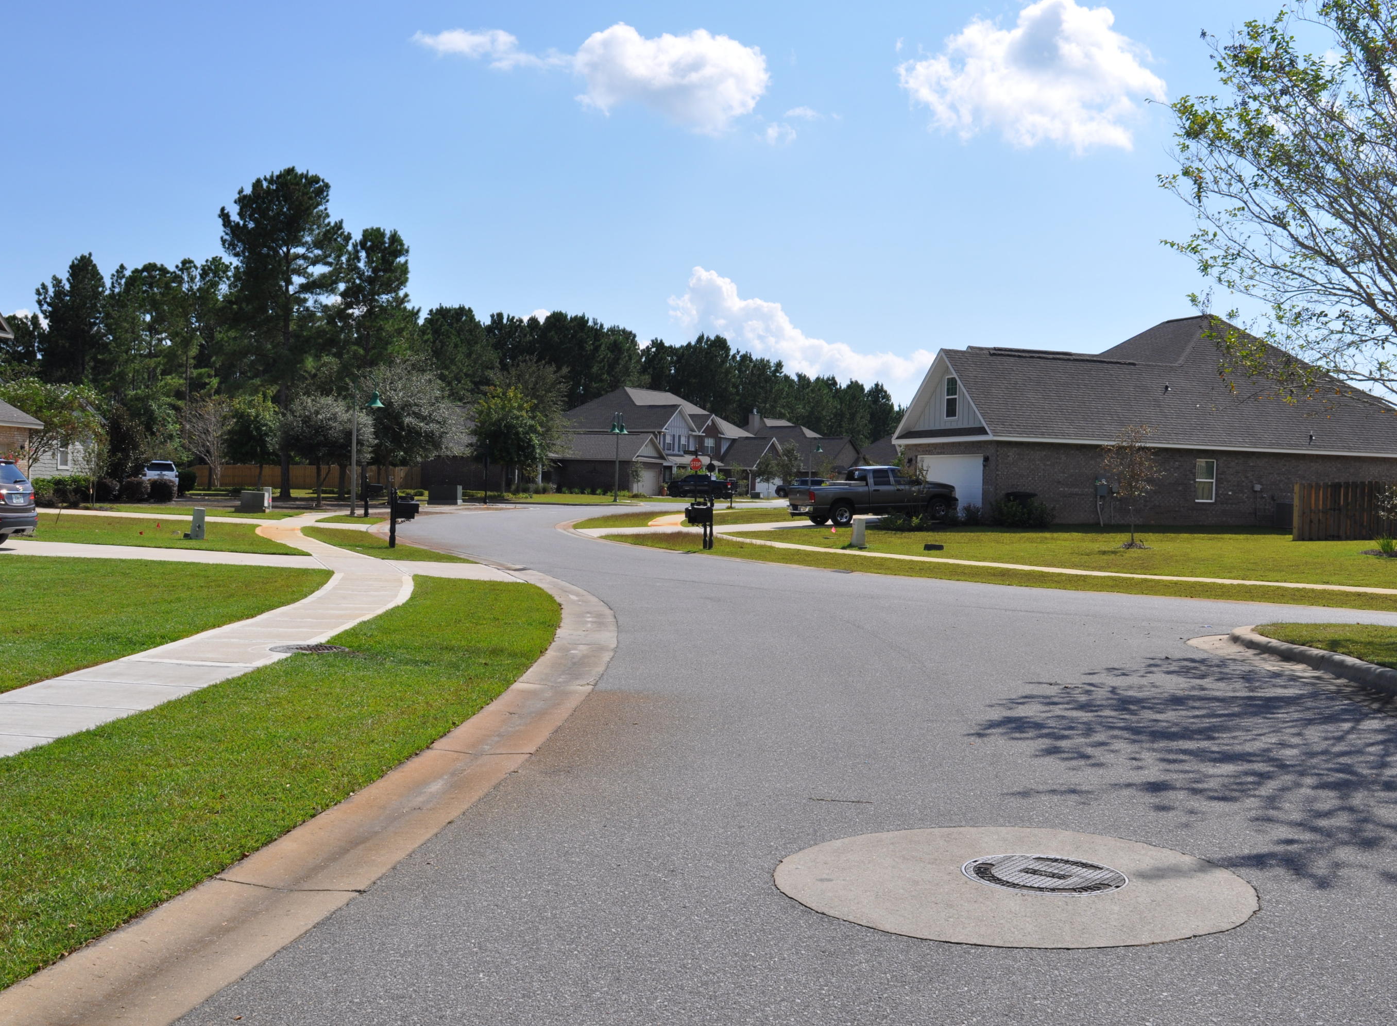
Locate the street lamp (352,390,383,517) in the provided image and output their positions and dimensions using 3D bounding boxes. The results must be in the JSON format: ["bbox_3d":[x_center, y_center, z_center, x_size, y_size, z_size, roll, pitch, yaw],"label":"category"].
[{"bbox_3d":[-11.121,-2.086,51.997,1.100,4.450,0.600,2,1,-6],"label":"street lamp"}]

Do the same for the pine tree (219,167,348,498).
[{"bbox_3d":[-21.258,-9.317,78.813,6.500,17.100,6.300,1,1,-15],"label":"pine tree"}]

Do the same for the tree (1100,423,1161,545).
[{"bbox_3d":[11.294,-0.720,39.965,1.500,3.150,1.450,2,1,16],"label":"tree"}]

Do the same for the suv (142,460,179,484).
[{"bbox_3d":[-28.588,-1.945,82.000,1.920,1.780,4.750,1,1,-16],"label":"suv"}]

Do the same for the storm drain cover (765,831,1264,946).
[{"bbox_3d":[1.232,1.473,6.120,1.860,0.050,1.860,1,1,0],"label":"storm drain cover"}]

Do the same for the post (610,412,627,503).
[{"bbox_3d":[-4.625,-3.243,89.942,0.620,5.250,1.700,2,1,22],"label":"post"}]

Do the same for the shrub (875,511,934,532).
[{"bbox_3d":[6.038,0.216,45.643,1.700,0.650,1.250,1,1,-19],"label":"shrub"}]

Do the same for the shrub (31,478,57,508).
[{"bbox_3d":[-21.423,-0.676,50.389,1.000,1.000,1.000,1,1,-23],"label":"shrub"}]

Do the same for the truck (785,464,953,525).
[{"bbox_3d":[5.780,-0.600,50.700,5.750,1.900,2.000,-2,2,-19],"label":"truck"}]

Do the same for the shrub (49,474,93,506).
[{"bbox_3d":[-21.153,-0.753,51.988,1.420,1.080,1.250,1,1,-22],"label":"shrub"}]

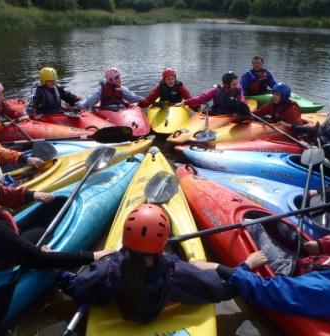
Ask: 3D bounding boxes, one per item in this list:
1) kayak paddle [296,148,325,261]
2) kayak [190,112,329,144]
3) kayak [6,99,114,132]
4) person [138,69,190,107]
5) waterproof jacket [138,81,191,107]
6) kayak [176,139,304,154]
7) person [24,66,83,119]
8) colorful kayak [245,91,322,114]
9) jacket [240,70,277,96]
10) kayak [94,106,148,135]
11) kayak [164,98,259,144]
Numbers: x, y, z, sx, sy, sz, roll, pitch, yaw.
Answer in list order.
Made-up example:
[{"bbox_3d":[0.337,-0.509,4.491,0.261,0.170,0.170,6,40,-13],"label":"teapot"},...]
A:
[{"bbox_3d":[1.110,0.163,2.822,0.200,0.170,1.950,10,26,21],"label":"kayak paddle"},{"bbox_3d":[1.454,-0.445,4.613,2.750,0.370,0.600,-12,27,-25],"label":"kayak"},{"bbox_3d":[-1.600,-0.670,5.350,2.600,0.400,0.620,16,28,33],"label":"kayak"},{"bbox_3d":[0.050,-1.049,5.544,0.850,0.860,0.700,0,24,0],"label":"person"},{"bbox_3d":[0.050,-1.091,5.613,0.830,0.540,0.380,0,24,0],"label":"waterproof jacket"},{"bbox_3d":[1.550,-0.129,4.113,2.850,0.400,0.620,-1,24,-2],"label":"kayak"},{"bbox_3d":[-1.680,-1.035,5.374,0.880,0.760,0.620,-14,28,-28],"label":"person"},{"bbox_3d":[1.630,-1.100,6.308,2.300,0.360,0.620,6,24,14],"label":"colorful kayak"},{"bbox_3d":[1.651,-1.492,6.400,0.640,0.550,0.360,-1,24,-3],"label":"jacket"},{"bbox_3d":[-0.820,-0.898,5.632,0.600,0.370,2.750,-10,26,-21],"label":"kayak"},{"bbox_3d":[0.800,-0.605,5.184,0.600,0.360,2.800,15,28,31],"label":"kayak"}]

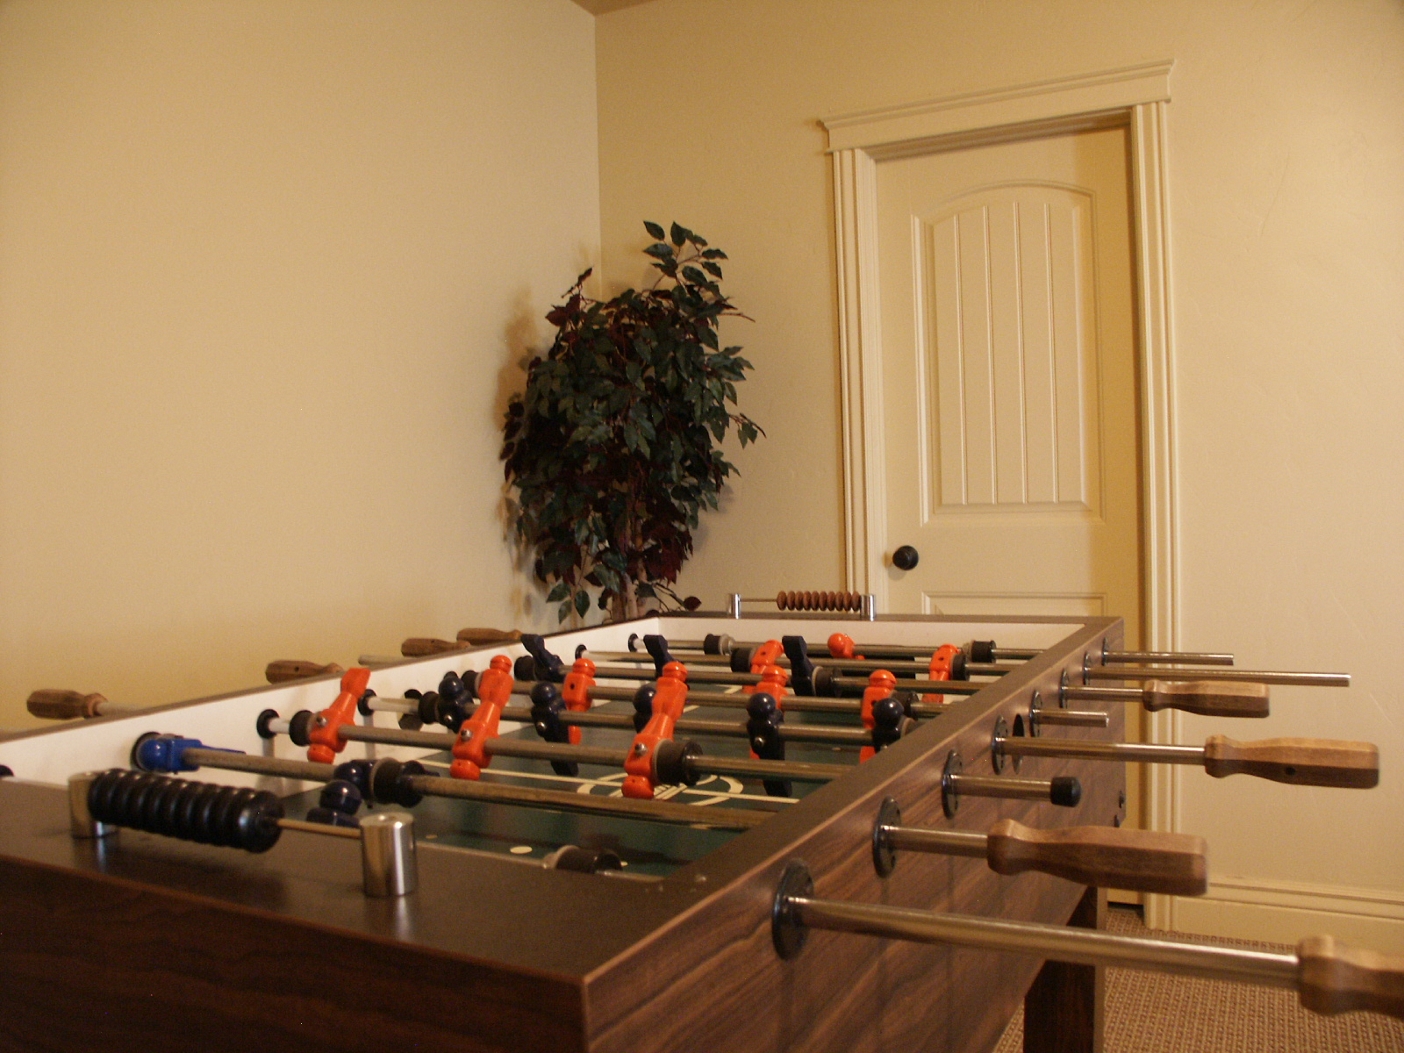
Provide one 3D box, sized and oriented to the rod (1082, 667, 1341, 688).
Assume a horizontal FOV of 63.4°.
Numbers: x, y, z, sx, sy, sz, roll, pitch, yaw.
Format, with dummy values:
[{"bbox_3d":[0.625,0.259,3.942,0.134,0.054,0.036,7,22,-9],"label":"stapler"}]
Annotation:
[{"bbox_3d":[0.608,0.179,1.353,0.293,0.016,0.016,-2,1,28],"label":"rod"}]

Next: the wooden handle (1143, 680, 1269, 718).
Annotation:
[{"bbox_3d":[0.529,0.180,1.193,0.126,0.036,0.036,-3,0,30],"label":"wooden handle"}]

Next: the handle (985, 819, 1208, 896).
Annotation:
[{"bbox_3d":[0.237,0.200,0.686,0.129,0.036,0.036,-2,1,28],"label":"handle"}]

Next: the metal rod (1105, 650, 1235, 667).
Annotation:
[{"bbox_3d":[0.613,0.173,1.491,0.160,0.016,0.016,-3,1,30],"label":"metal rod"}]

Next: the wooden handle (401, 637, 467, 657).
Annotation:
[{"bbox_3d":[-0.451,0.211,1.930,0.128,0.036,0.036,-2,1,28],"label":"wooden handle"}]

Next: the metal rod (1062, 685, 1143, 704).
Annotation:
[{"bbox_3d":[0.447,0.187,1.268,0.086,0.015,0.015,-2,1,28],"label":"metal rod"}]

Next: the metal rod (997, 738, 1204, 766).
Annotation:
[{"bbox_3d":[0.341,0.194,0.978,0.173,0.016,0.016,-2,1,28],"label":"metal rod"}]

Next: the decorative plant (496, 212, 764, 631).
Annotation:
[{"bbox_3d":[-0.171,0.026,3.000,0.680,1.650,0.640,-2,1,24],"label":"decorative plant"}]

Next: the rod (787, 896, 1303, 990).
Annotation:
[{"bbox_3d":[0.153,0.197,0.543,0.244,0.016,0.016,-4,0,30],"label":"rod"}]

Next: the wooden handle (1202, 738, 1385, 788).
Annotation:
[{"bbox_3d":[0.469,0.189,0.906,0.129,0.036,0.036,-2,1,28],"label":"wooden handle"}]

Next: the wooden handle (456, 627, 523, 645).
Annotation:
[{"bbox_3d":[-0.380,0.198,2.041,0.129,0.036,0.036,-2,1,29],"label":"wooden handle"}]

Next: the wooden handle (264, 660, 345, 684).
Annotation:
[{"bbox_3d":[-0.575,0.213,1.635,0.128,0.036,0.036,-1,1,29],"label":"wooden handle"}]

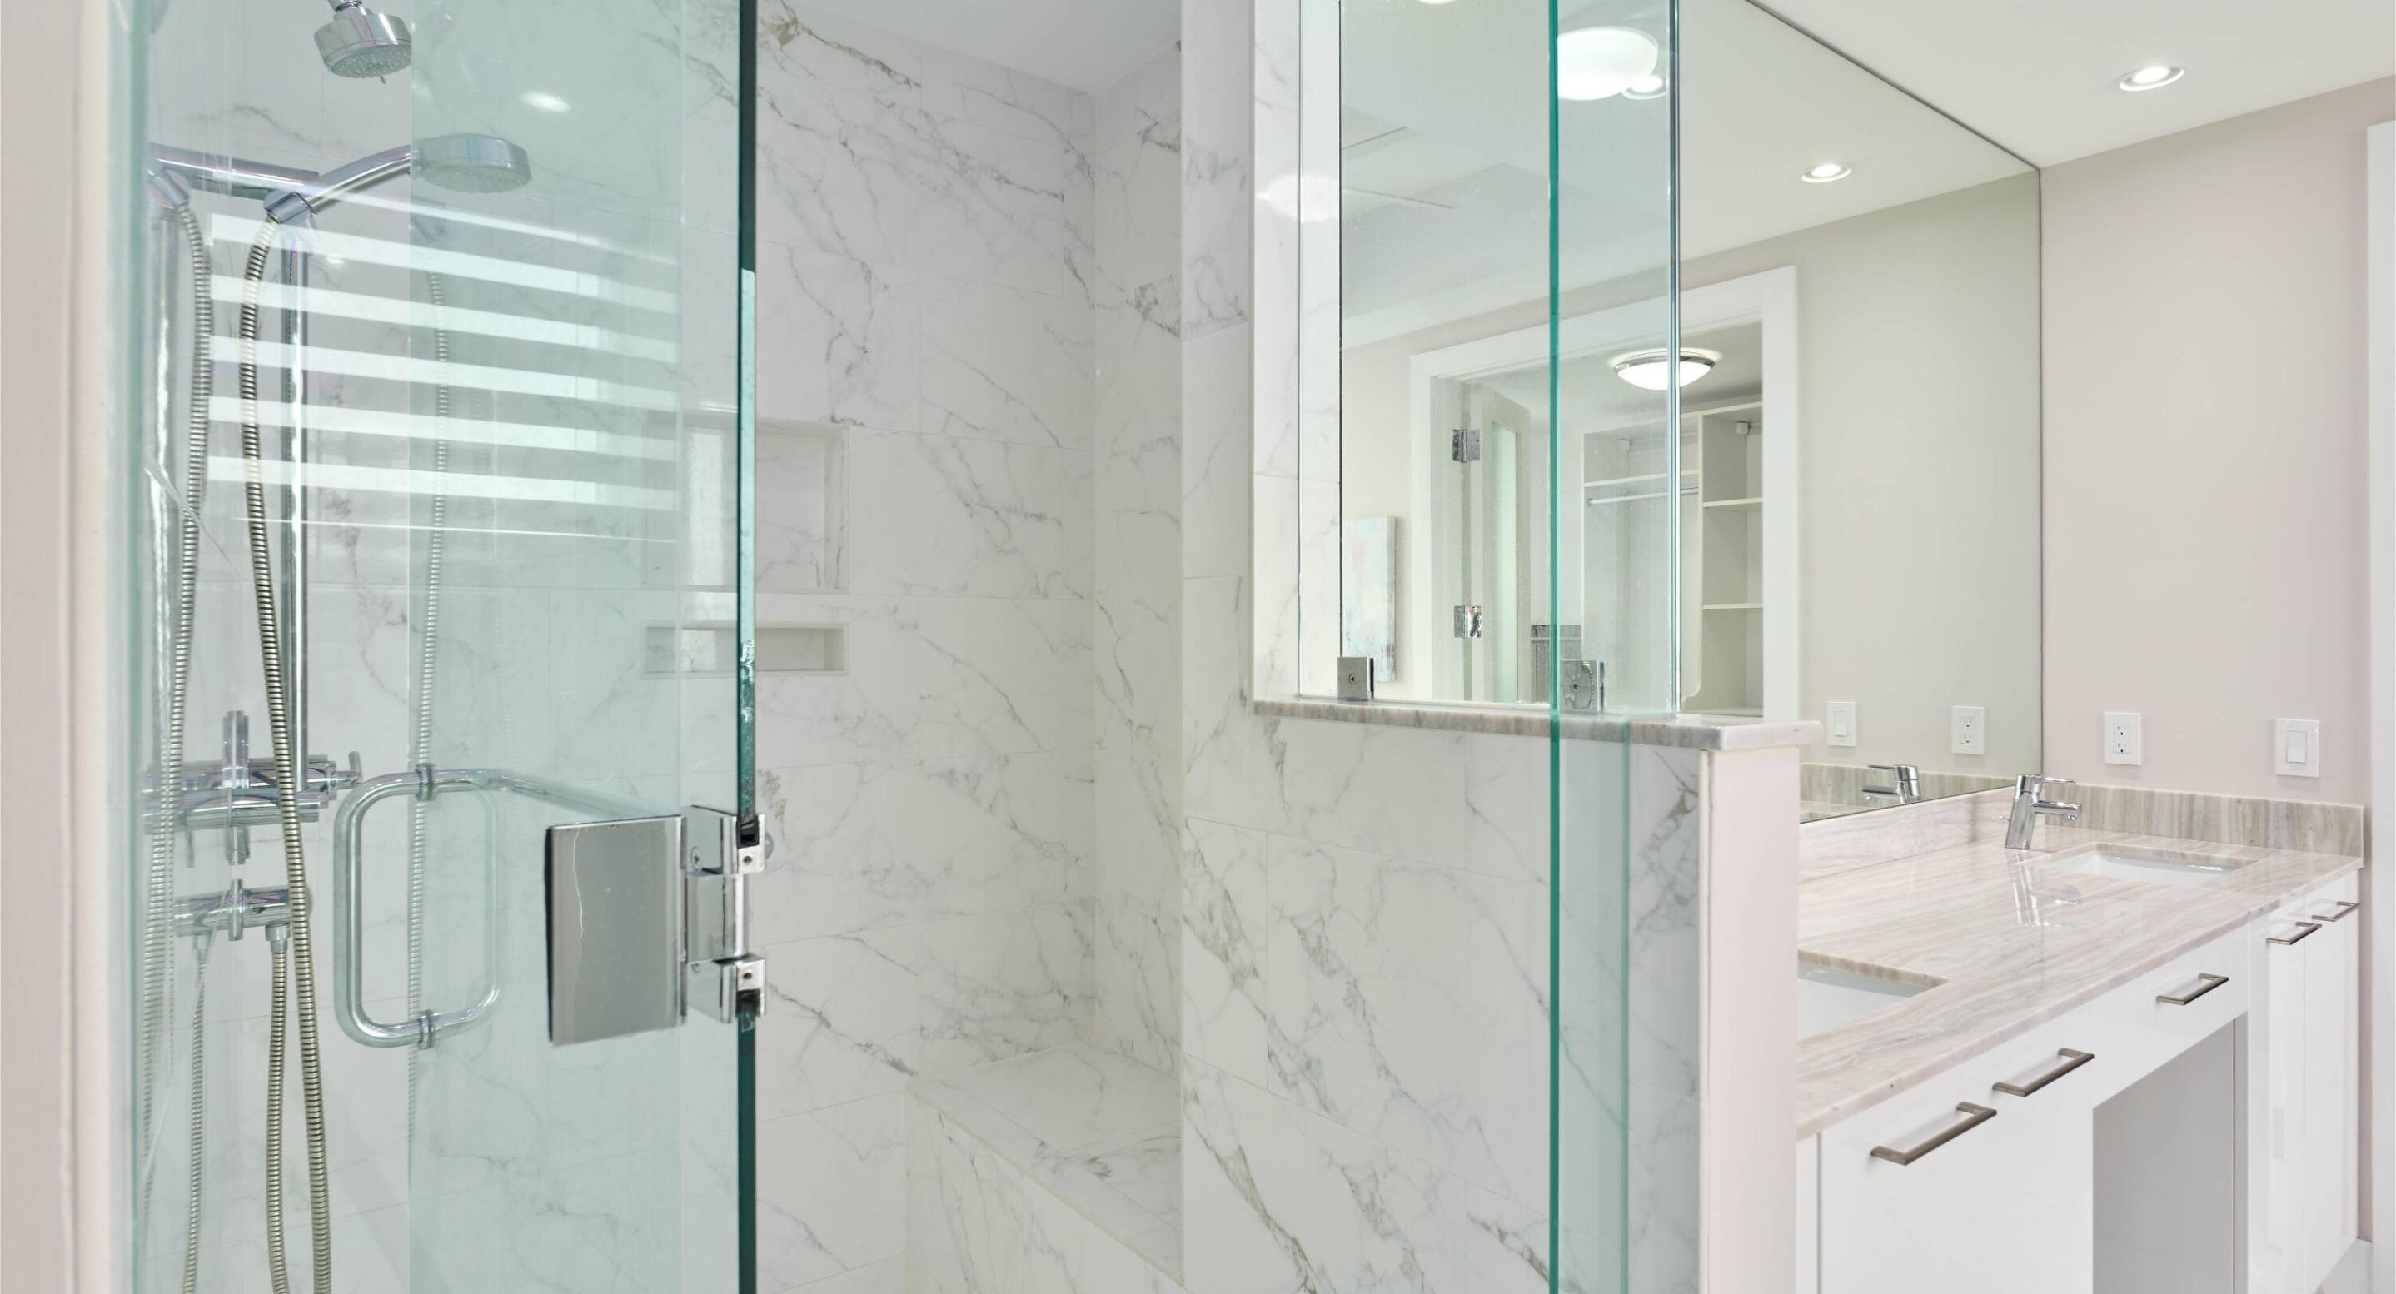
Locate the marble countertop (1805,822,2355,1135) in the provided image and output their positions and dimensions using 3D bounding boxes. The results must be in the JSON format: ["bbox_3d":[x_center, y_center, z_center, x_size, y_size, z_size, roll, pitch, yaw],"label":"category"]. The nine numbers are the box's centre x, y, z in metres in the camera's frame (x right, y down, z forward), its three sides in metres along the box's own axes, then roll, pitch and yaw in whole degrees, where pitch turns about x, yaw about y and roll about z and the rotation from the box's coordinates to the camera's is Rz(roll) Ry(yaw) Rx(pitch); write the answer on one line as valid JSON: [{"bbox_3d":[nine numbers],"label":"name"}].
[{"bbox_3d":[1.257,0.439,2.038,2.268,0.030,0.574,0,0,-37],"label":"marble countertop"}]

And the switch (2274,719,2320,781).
[{"bbox_3d":[2.269,0.209,2.571,0.010,0.118,0.072,0,0,-37],"label":"switch"}]

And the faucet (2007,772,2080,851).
[{"bbox_3d":[1.746,0.344,2.578,0.048,0.156,0.142,0,0,-37],"label":"faucet"}]

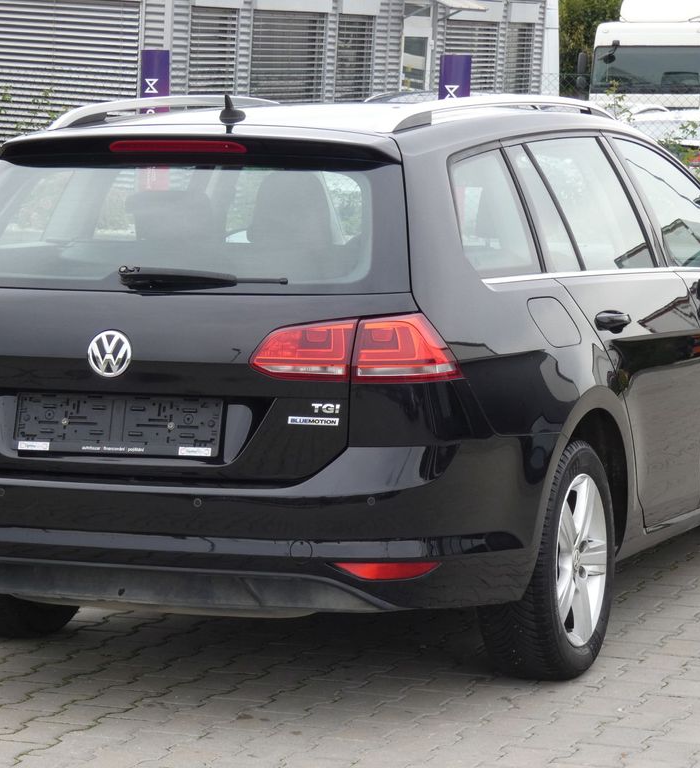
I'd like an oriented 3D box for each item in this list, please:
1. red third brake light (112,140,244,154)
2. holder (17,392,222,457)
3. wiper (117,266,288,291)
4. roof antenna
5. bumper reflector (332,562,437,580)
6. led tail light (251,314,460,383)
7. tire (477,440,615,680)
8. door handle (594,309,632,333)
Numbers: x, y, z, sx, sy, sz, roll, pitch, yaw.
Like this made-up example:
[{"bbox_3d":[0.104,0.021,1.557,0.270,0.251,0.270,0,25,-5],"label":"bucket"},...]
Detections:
[{"bbox_3d":[-0.421,-0.578,6.874,0.375,0.032,0.035,2,6,22],"label":"red third brake light"},{"bbox_3d":[-0.546,0.097,6.588,0.535,0.142,0.030,2,6,22],"label":"holder"},{"bbox_3d":[-0.348,-0.239,6.512,0.430,0.060,0.070,2,6,18],"label":"wiper"},{"bbox_3d":[-0.296,-0.705,7.171,0.055,0.065,0.115,2,6,22],"label":"roof antenna"},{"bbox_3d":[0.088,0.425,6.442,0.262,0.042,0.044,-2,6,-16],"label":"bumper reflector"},{"bbox_3d":[0.014,-0.085,6.447,0.460,0.172,0.200,1,6,12],"label":"led tail light"},{"bbox_3d":[0.507,0.446,7.234,0.212,0.630,0.630,2,6,22],"label":"tire"},{"bbox_3d":[0.677,-0.158,7.235,0.048,0.047,0.215,2,6,22],"label":"door handle"}]

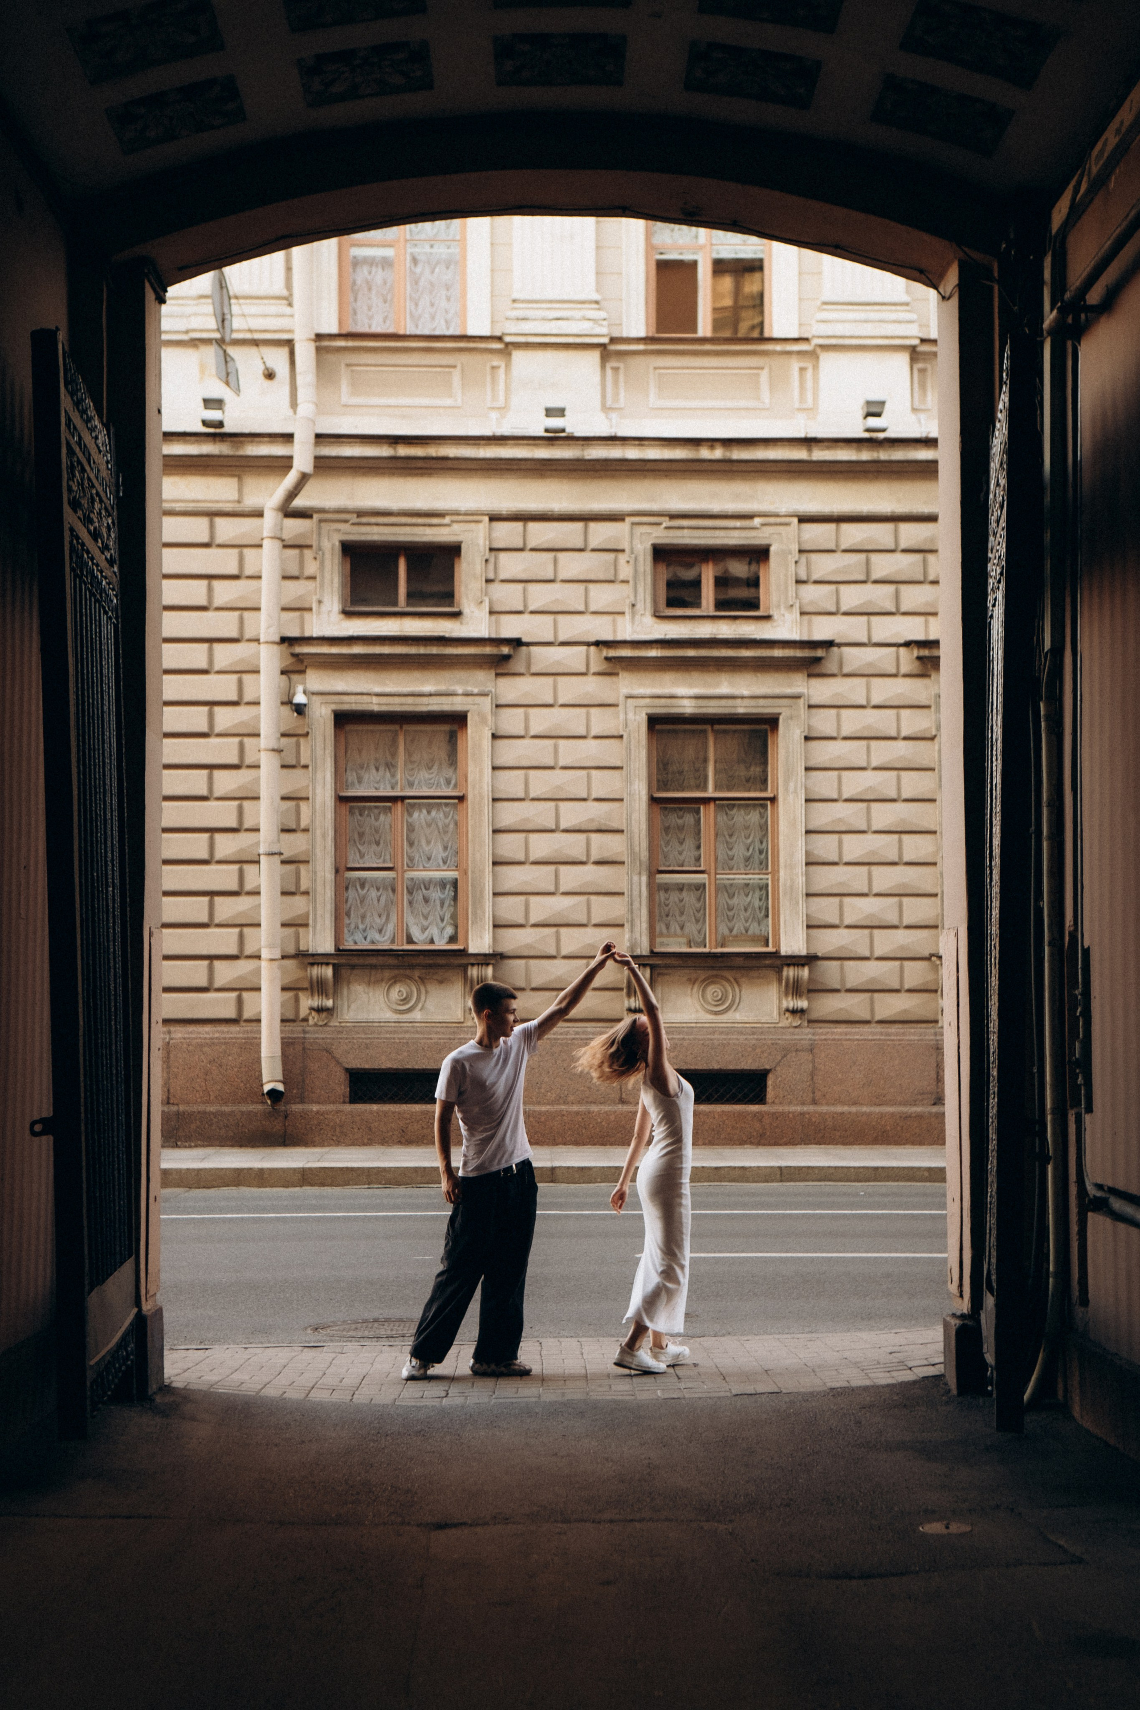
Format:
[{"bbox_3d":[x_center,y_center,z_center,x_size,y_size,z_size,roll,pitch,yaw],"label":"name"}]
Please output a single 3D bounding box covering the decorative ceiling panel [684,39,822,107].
[{"bbox_3d":[0.709,-3.042,9.224,0.500,0.060,0.486,9,-4,-1],"label":"decorative ceiling panel"}]

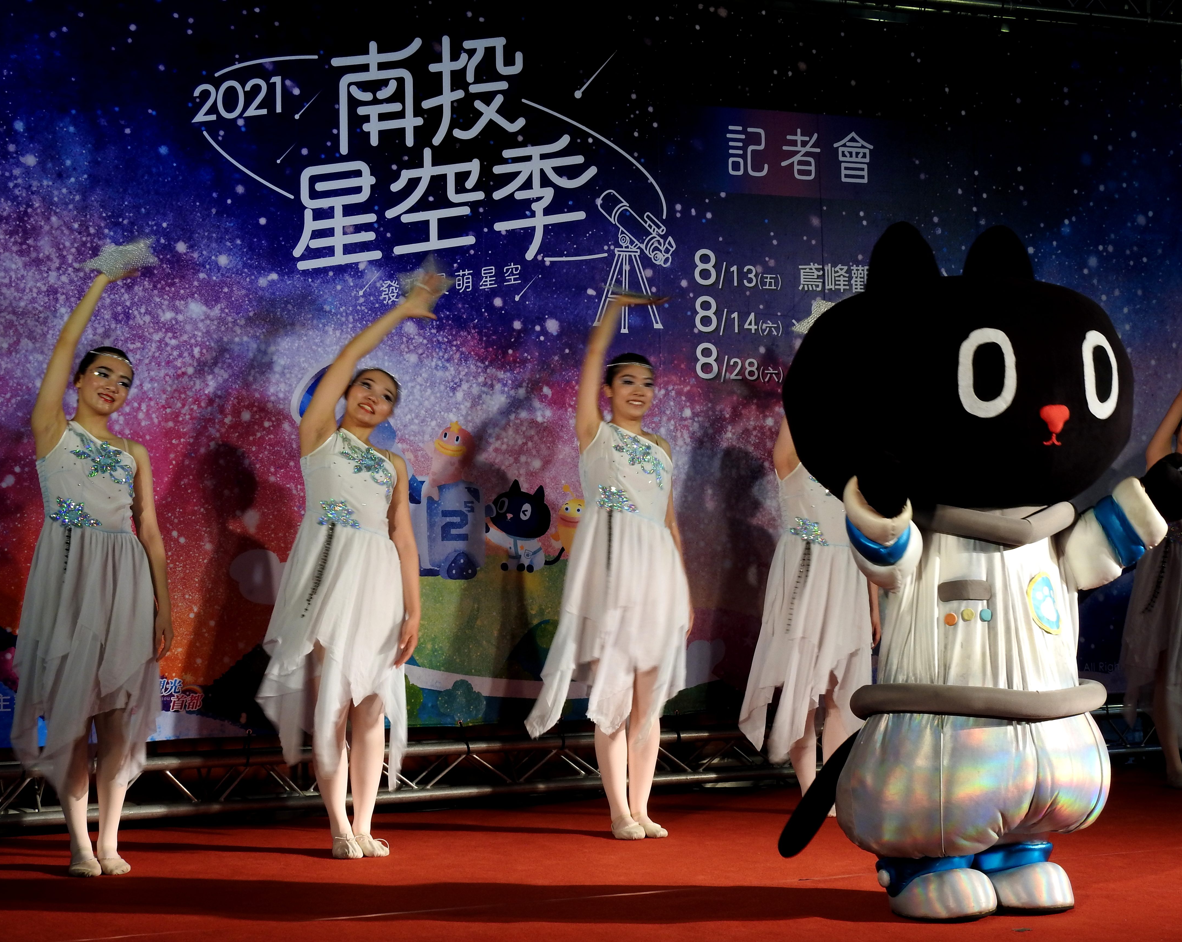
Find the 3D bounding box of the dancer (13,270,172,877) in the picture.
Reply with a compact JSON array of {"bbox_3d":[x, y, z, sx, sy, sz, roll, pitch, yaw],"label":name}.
[{"bbox_3d":[-1.543,0.300,6.744,0.460,1.850,0.420,0,-2,-25],"label":"dancer"}]

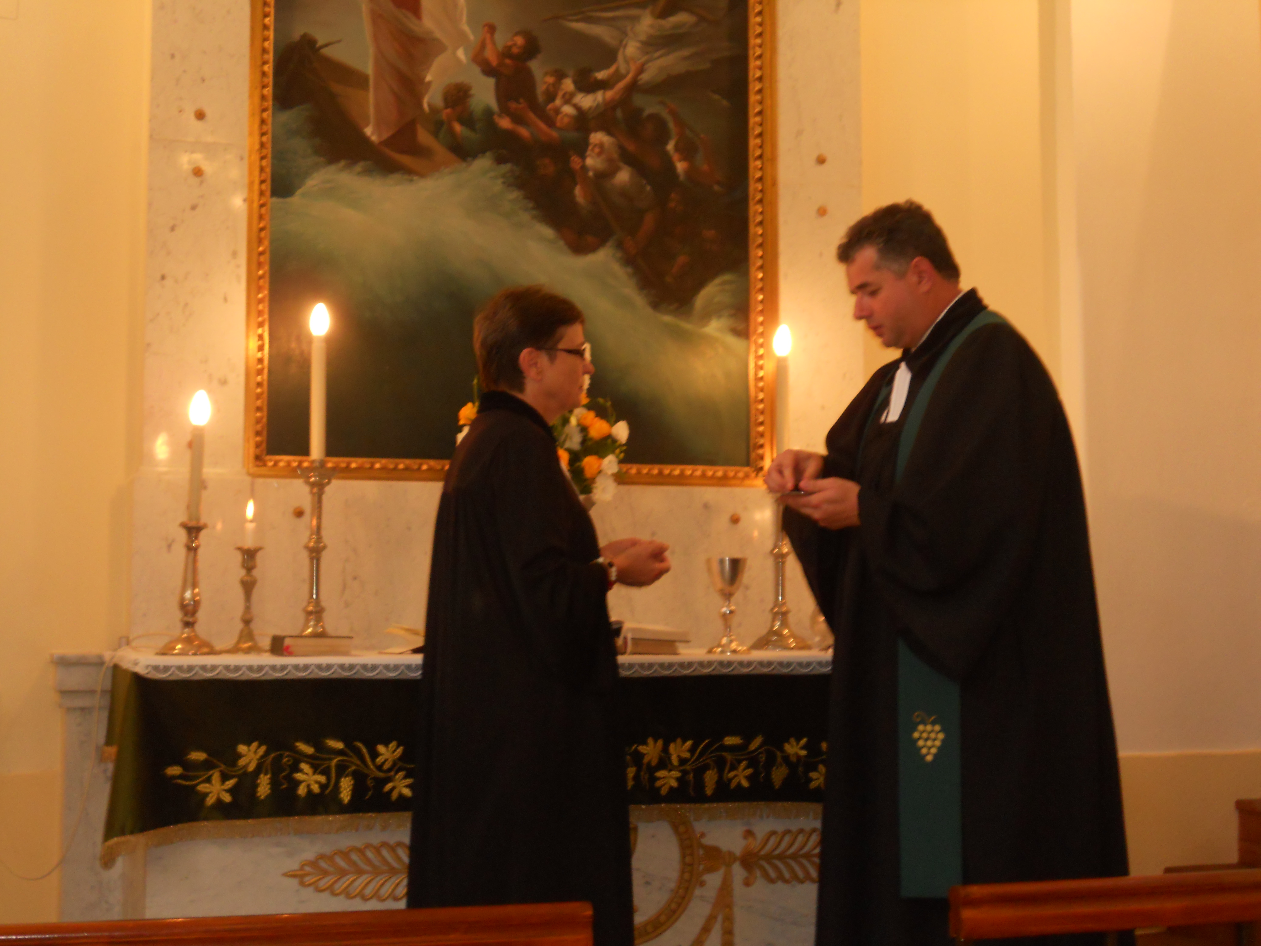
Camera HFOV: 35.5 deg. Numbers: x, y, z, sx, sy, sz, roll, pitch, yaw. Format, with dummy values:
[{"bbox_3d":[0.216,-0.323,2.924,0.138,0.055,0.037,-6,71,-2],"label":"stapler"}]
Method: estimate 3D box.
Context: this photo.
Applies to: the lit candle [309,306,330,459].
[{"bbox_3d":[-0.666,-0.195,4.200,0.039,0.335,0.039,1,-4,-16],"label":"lit candle"}]

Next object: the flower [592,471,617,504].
[{"bbox_3d":[-0.056,0.032,4.300,0.055,0.069,0.050,1,-4,-9],"label":"flower"}]

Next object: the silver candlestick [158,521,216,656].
[{"bbox_3d":[-0.893,0.234,3.980,0.121,0.273,0.121,3,-4,-16],"label":"silver candlestick"}]

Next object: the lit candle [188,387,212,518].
[{"bbox_3d":[-0.874,-0.034,3.980,0.038,0.263,0.038,3,-4,-16],"label":"lit candle"}]

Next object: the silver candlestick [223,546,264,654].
[{"bbox_3d":[-0.796,0.261,4.050,0.084,0.217,0.084,1,-4,-16],"label":"silver candlestick"}]

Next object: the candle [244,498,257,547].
[{"bbox_3d":[-0.782,0.102,4.050,0.021,0.101,0.021,1,-4,-16],"label":"candle"}]

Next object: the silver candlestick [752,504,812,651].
[{"bbox_3d":[0.344,0.199,4.470,0.136,0.408,0.136,0,-4,0],"label":"silver candlestick"}]

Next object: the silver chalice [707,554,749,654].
[{"bbox_3d":[0.213,0.289,4.290,0.093,0.213,0.093,0,-4,0],"label":"silver chalice"}]

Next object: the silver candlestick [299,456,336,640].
[{"bbox_3d":[-0.672,0.179,4.200,0.135,0.408,0.135,1,-4,-16],"label":"silver candlestick"}]

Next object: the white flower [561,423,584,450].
[{"bbox_3d":[-0.127,-0.078,4.280,0.050,0.058,0.045,1,-4,-9],"label":"white flower"}]

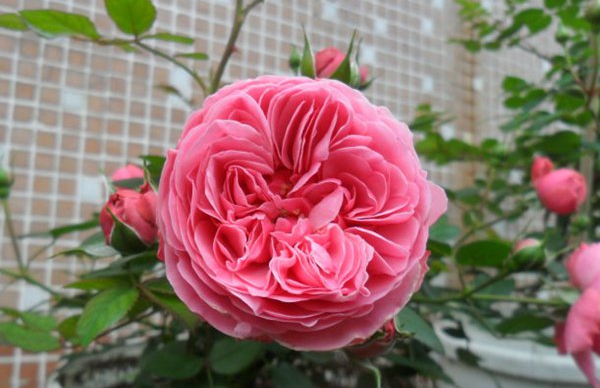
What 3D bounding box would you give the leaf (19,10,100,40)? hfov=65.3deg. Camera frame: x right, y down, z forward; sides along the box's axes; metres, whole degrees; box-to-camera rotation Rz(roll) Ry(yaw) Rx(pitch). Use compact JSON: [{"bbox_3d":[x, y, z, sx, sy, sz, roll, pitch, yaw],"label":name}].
[{"bbox_3d":[-0.159,-0.112,0.310,0.055,0.008,0.025,19,-30,0],"label":"leaf"}]

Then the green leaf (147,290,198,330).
[{"bbox_3d":[-0.070,0.064,0.260,0.038,0.020,0.007,20,-40,17],"label":"green leaf"}]

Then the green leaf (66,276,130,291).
[{"bbox_3d":[-0.114,0.051,0.265,0.036,0.004,0.018,-2,18,-6],"label":"green leaf"}]

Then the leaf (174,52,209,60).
[{"bbox_3d":[-0.066,-0.084,0.285,0.022,0.004,0.013,1,9,6],"label":"leaf"}]

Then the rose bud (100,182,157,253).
[{"bbox_3d":[-0.093,0.012,0.258,0.030,0.034,0.030,-16,18,0],"label":"rose bud"}]

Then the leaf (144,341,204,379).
[{"bbox_3d":[-0.086,0.114,0.320,0.042,0.030,0.008,-5,-42,-6],"label":"leaf"}]

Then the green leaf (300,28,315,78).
[{"bbox_3d":[0.004,-0.080,0.265,0.009,0.029,0.007,-8,-6,6],"label":"green leaf"}]

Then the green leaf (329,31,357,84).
[{"bbox_3d":[0.024,-0.077,0.265,0.014,0.031,0.007,21,-6,-11],"label":"green leaf"}]

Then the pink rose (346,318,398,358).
[{"bbox_3d":[0.036,0.070,0.235,0.024,0.025,0.024,21,25,-30],"label":"pink rose"}]

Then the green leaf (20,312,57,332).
[{"bbox_3d":[-0.207,0.101,0.370,0.032,0.022,0.005,7,-45,7],"label":"green leaf"}]

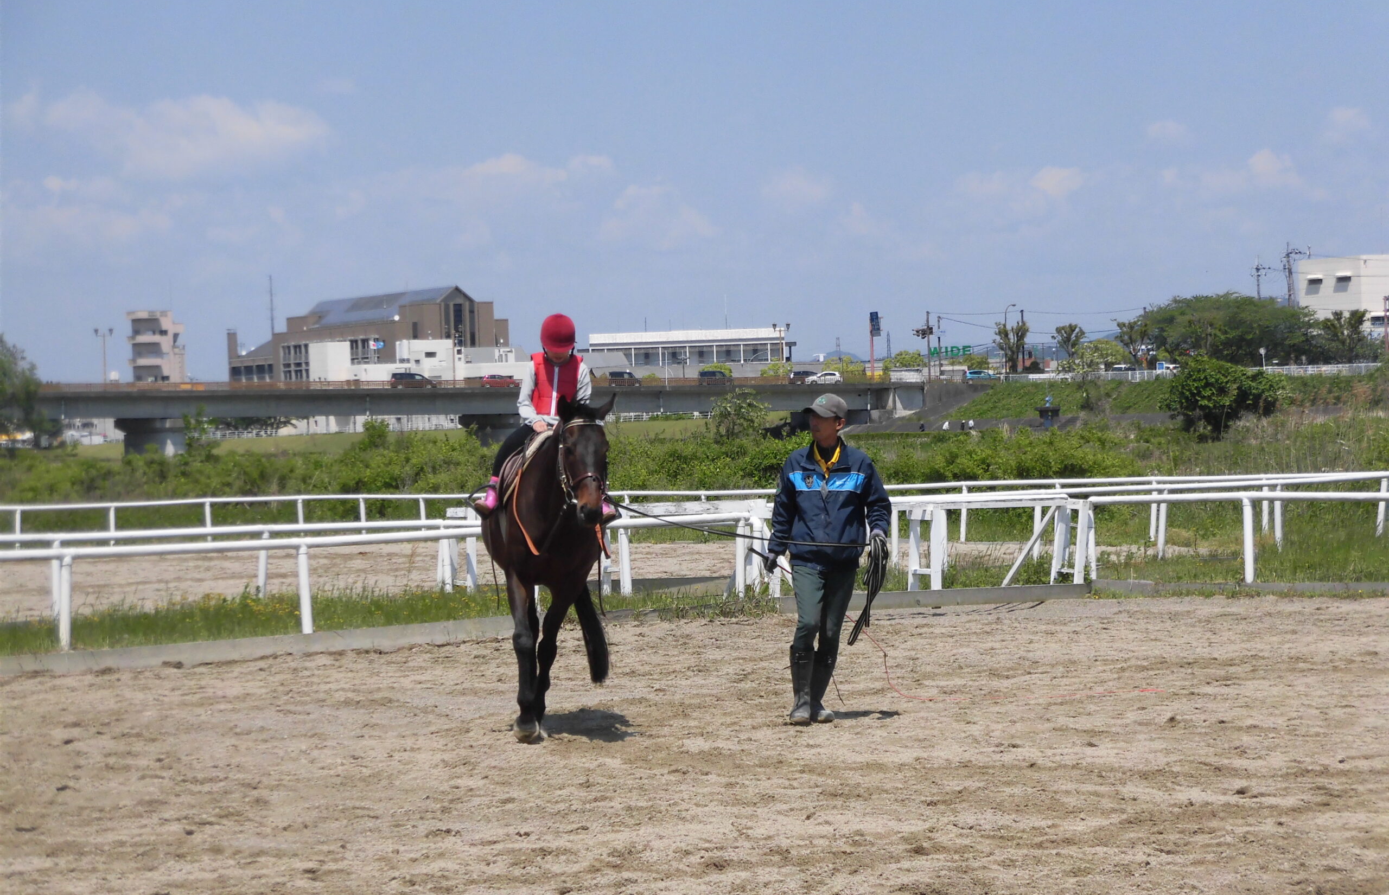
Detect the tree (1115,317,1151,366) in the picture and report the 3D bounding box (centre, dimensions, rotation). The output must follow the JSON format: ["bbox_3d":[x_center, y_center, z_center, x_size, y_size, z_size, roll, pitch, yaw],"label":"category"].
[{"bbox_3d":[45.160,-10.790,372.000,3.700,5.200,3.700,-1,0,0],"label":"tree"}]

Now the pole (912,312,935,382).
[{"bbox_3d":[24.410,-10.643,385.000,2.400,7.750,0.700,-1,1,0],"label":"pole"}]

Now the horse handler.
[{"bbox_3d":[0.703,0.591,19.100,0.660,1.740,0.450,-1,1,3],"label":"horse handler"}]

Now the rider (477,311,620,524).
[{"bbox_3d":[-0.781,-0.153,18.900,0.730,1.090,0.600,-1,1,-2],"label":"rider"}]

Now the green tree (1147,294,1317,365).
[{"bbox_3d":[60.119,-13.143,405.000,19.000,8.400,14.000,-1,1,0],"label":"green tree"}]

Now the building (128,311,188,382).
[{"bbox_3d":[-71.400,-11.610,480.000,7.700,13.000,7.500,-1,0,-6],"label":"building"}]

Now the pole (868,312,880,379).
[{"bbox_3d":[19.703,-11.157,395.000,1.300,7.500,0.400,-1,1,11],"label":"pole"}]

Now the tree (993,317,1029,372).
[{"bbox_3d":[34.599,-11.217,395.000,4.000,6.200,3.800,-1,1,0],"label":"tree"}]

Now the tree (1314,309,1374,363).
[{"bbox_3d":[63.050,-10.780,350.000,5.600,5.300,5.200,-1,0,0],"label":"tree"}]

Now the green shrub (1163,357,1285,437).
[{"bbox_3d":[29.330,-2.790,200.000,6.800,4.600,6.000,-1,0,0],"label":"green shrub"}]

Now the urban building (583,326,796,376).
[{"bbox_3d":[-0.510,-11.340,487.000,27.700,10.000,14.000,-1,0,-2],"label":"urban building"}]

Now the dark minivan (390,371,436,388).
[{"bbox_3d":[-29.130,-6.930,375.000,4.800,1.800,1.800,-1,0,-3],"label":"dark minivan"}]

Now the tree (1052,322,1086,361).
[{"bbox_3d":[40.949,-10.979,395.000,3.700,5.200,3.600,-1,1,0],"label":"tree"}]

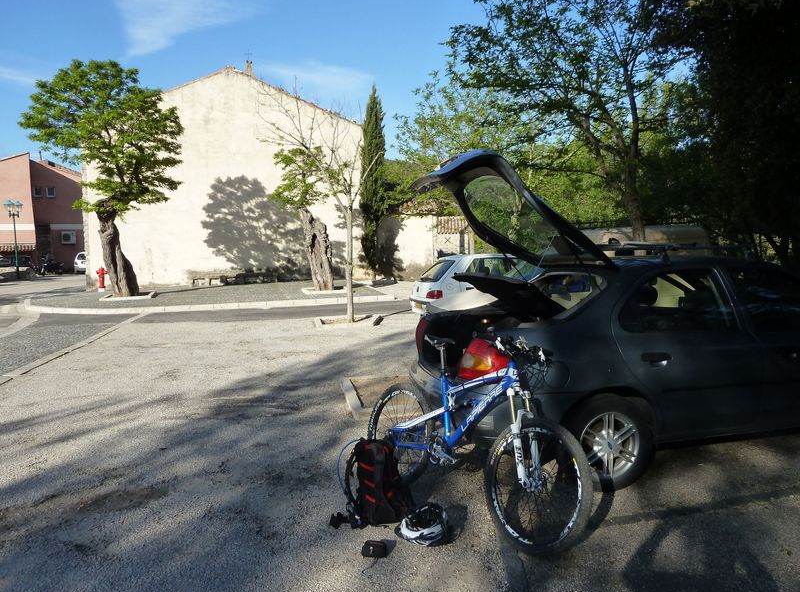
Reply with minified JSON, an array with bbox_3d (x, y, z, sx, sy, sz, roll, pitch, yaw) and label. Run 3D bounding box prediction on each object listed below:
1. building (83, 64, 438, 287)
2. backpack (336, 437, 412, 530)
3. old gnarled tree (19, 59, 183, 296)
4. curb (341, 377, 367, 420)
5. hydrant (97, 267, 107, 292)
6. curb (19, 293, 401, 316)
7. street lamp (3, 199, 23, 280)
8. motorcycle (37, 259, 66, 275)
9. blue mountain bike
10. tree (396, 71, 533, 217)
[{"bbox_3d":[-6.416,-5.098,28.187,13.200,8.350,12.000,-2,5,-11],"label":"building"},{"bbox_3d":[-0.137,1.032,3.251,0.270,0.455,0.270,4,7,45],"label":"backpack"},{"bbox_3d":[-9.373,-3.662,18.090,5.200,7.300,5.000,-1,5,0],"label":"old gnarled tree"},{"bbox_3d":[-0.468,1.015,5.784,0.120,0.090,1.247,-2,5,-12],"label":"curb"},{"bbox_3d":[-10.133,-0.558,19.562,0.360,0.890,0.340,-3,5,-25],"label":"hydrant"},{"bbox_3d":[-5.583,0.206,15.810,11.102,0.150,3.250,-1,5,-2],"label":"curb"},{"bbox_3d":[-20.162,-2.962,30.315,1.000,4.350,0.700,-4,6,-33],"label":"street lamp"},{"bbox_3d":[-22.995,-1.912,37.951,1.950,1.150,0.750,-4,6,-31],"label":"motorcycle"},{"bbox_3d":[0.373,0.740,3.372,0.690,1.060,1.785,16,-7,-37],"label":"blue mountain bike"},{"bbox_3d":[2.719,-5.125,24.617,6.000,9.000,6.000,-1,5,0],"label":"tree"}]

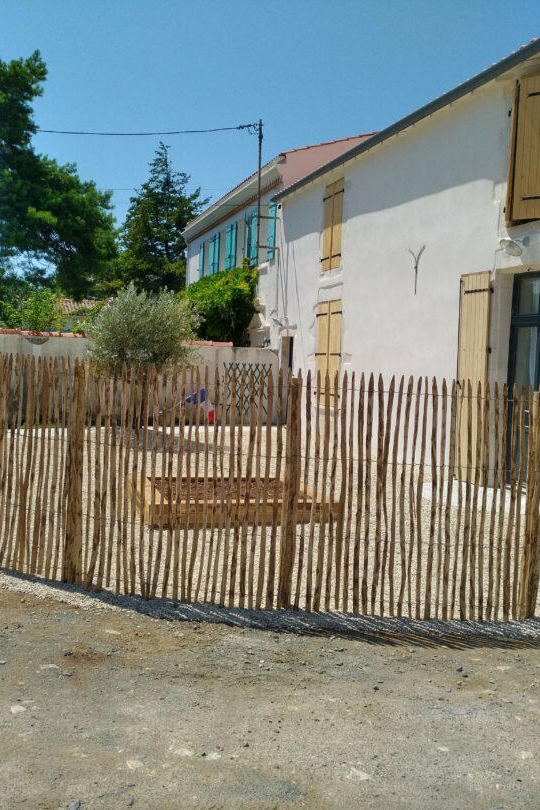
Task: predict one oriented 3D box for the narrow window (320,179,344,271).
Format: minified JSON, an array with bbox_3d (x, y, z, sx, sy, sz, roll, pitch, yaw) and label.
[{"bbox_3d":[1.041,-2.960,11.930,0.100,1.401,0.823,0,5,-18],"label":"narrow window"}]

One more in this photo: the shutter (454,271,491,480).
[{"bbox_3d":[2.295,-0.311,8.110,0.060,2.331,0.602,0,5,-18],"label":"shutter"}]

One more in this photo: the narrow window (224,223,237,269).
[{"bbox_3d":[-0.974,-3.962,18.093,0.100,1.184,0.987,0,5,-18],"label":"narrow window"}]

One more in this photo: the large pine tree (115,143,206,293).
[{"bbox_3d":[-4.756,-6.249,31.717,3.835,10.472,3.835,1,5,-9],"label":"large pine tree"}]

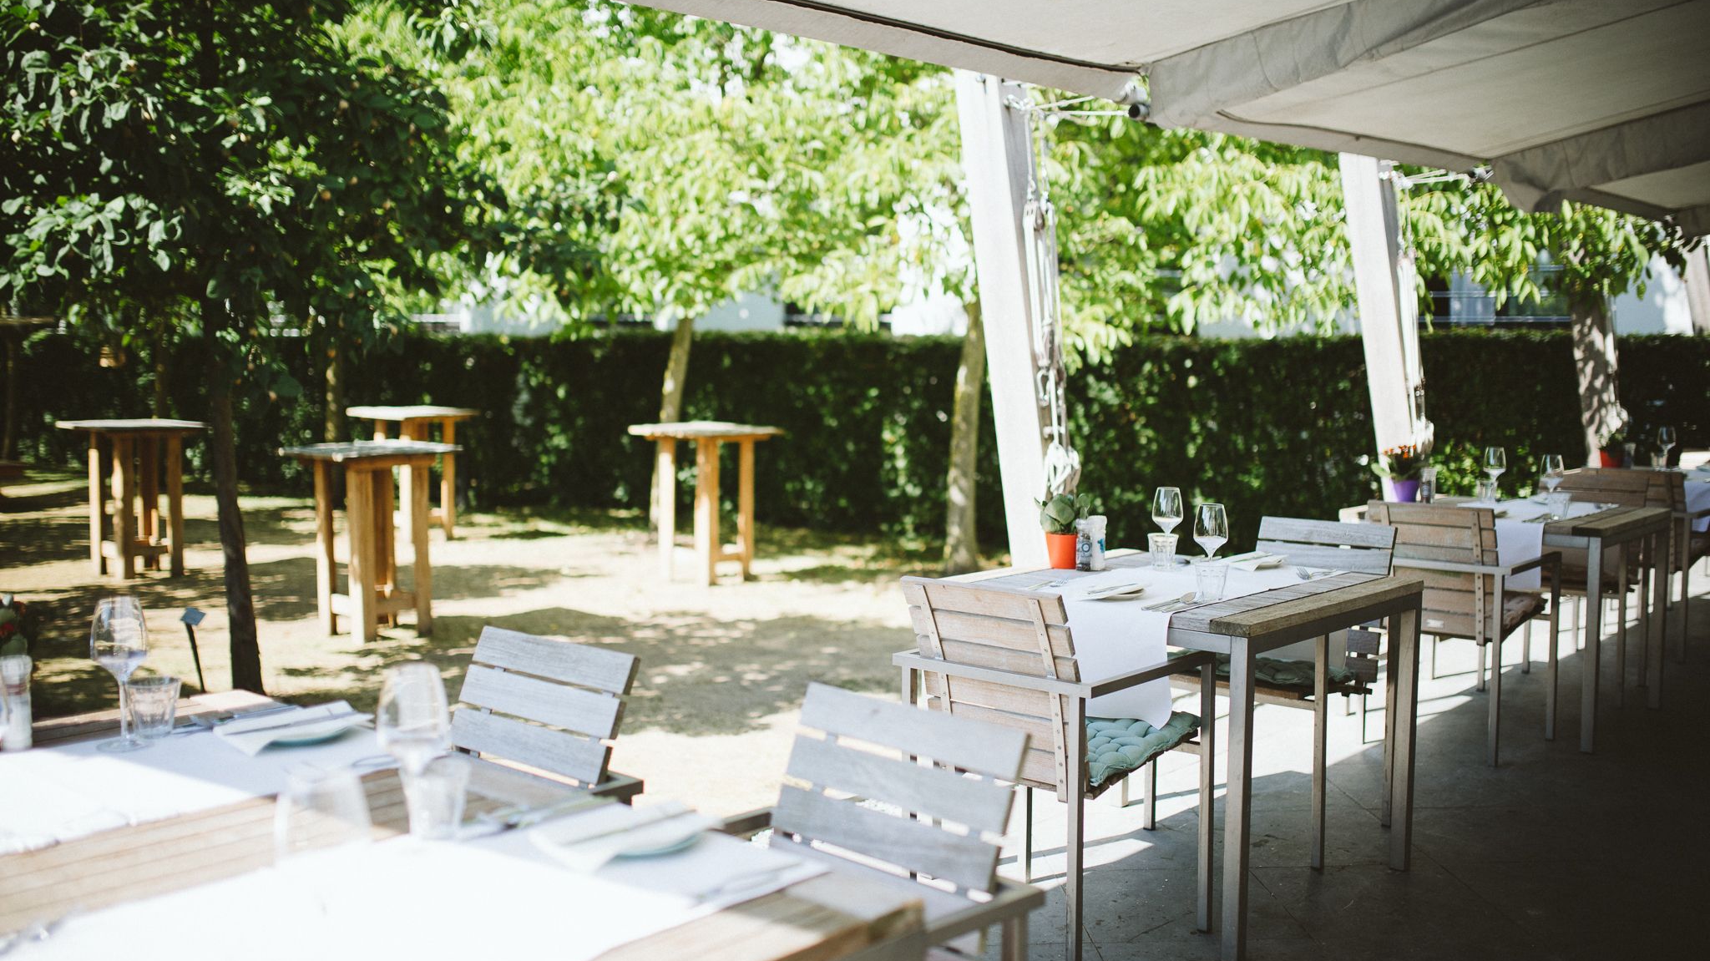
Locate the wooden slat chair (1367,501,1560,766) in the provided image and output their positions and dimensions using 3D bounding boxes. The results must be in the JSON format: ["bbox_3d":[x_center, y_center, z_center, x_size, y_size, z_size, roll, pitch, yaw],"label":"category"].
[{"bbox_3d":[2.051,0.481,5.639,0.520,0.830,0.590,5,7,40],"label":"wooden slat chair"}]

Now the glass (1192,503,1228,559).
[{"bbox_3d":[0.850,0.164,3.957,0.084,0.215,0.084,5,7,41],"label":"glass"}]

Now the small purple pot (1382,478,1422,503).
[{"bbox_3d":[2.058,0.044,6.217,0.115,0.100,0.115,1,5,0],"label":"small purple pot"}]

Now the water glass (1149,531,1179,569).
[{"bbox_3d":[0.823,0.190,4.423,0.083,0.088,0.083,1,5,0],"label":"water glass"}]

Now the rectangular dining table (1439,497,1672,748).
[{"bbox_3d":[2.414,0.482,6.138,0.885,0.750,0.880,5,7,40],"label":"rectangular dining table"}]

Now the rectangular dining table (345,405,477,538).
[{"bbox_3d":[-3.787,-0.035,14.298,0.785,1.100,0.785,5,7,41],"label":"rectangular dining table"}]

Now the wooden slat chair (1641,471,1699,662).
[{"bbox_3d":[3.477,0.341,7.355,0.537,0.828,0.563,5,7,40],"label":"wooden slat chair"}]

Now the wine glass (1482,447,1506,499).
[{"bbox_3d":[2.493,-0.026,6.471,0.085,0.206,0.085,5,7,40],"label":"wine glass"}]

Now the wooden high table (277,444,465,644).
[{"bbox_3d":[-2.859,0.371,9.893,0.785,1.100,0.785,5,7,41],"label":"wooden high table"}]

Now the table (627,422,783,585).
[{"bbox_3d":[-1.082,0.180,12.183,0.785,1.100,0.785,4,6,35],"label":"table"}]

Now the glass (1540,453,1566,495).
[{"bbox_3d":[2.509,0.017,5.969,0.085,0.208,0.085,5,7,40],"label":"glass"}]

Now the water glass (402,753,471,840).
[{"bbox_3d":[-0.507,0.383,2.013,0.082,0.088,0.082,1,5,0],"label":"water glass"}]

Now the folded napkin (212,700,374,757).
[{"bbox_3d":[-0.829,0.364,2.471,0.130,0.034,0.215,5,6,39],"label":"folded napkin"}]

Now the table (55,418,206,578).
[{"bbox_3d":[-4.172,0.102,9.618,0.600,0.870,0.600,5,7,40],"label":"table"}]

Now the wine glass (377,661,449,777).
[{"bbox_3d":[-0.512,0.322,1.946,0.083,0.216,0.083,5,7,41],"label":"wine glass"}]

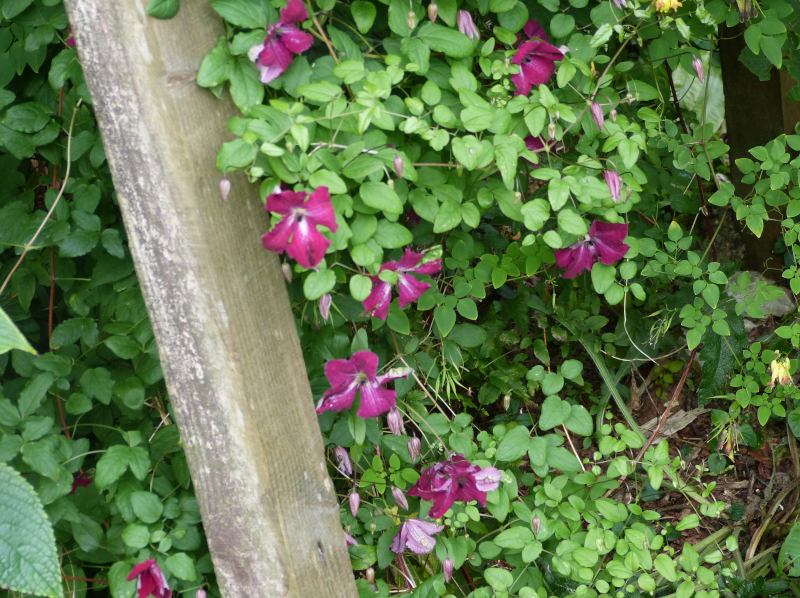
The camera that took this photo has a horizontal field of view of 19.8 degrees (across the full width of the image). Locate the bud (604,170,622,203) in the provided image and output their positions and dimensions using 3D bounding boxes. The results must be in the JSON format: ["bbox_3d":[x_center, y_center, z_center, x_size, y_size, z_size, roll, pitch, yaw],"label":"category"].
[{"bbox_3d":[0.209,-0.110,2.240,0.013,0.032,0.013,-11,20,4],"label":"bud"}]

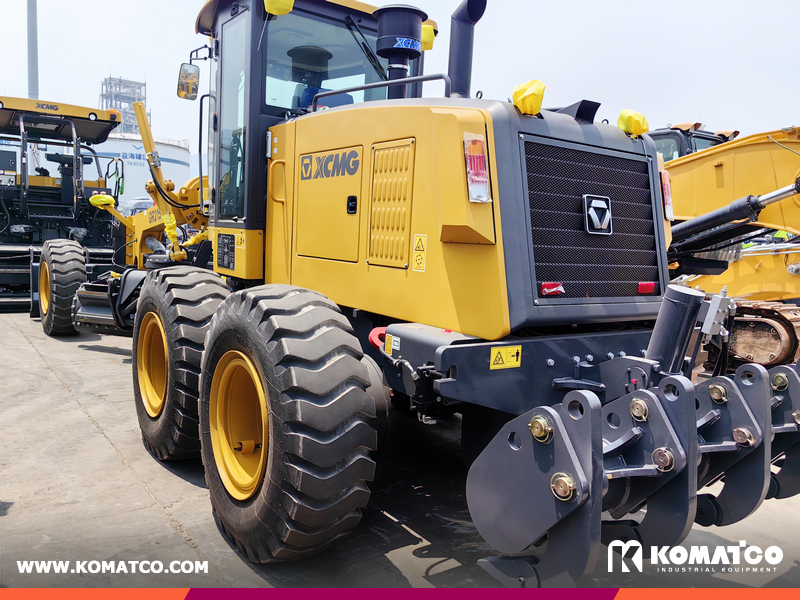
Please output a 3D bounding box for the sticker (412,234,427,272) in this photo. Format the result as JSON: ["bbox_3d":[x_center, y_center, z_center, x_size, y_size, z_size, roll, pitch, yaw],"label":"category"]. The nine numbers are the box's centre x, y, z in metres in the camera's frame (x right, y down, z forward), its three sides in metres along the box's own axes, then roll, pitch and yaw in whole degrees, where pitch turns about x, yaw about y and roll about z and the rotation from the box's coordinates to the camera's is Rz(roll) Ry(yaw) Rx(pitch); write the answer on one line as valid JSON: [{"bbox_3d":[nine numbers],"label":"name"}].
[{"bbox_3d":[0.093,-0.218,2.920,0.004,0.172,0.090,-2,7,-36],"label":"sticker"}]

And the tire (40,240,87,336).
[{"bbox_3d":[-4.775,-0.173,8.826,0.440,1.350,1.350,-2,8,-38],"label":"tire"}]

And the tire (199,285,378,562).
[{"bbox_3d":[-0.630,0.606,3.197,0.440,1.350,1.350,-2,7,-36],"label":"tire"}]

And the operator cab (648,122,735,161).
[{"bbox_3d":[3.559,-1.440,9.016,1.030,1.720,1.800,-1,7,-30],"label":"operator cab"}]

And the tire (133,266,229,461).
[{"bbox_3d":[-1.536,0.438,4.422,0.440,1.350,1.350,-2,7,-36],"label":"tire"}]

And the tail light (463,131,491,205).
[{"bbox_3d":[0.309,-0.533,2.518,0.086,0.270,0.045,-3,-5,-19],"label":"tail light"}]

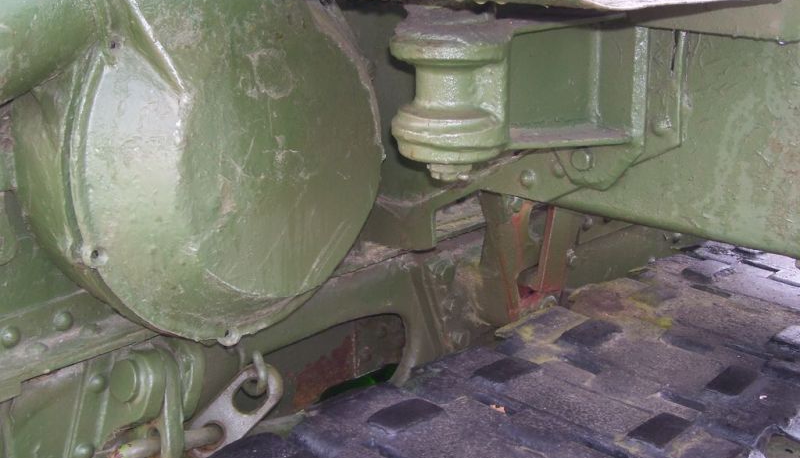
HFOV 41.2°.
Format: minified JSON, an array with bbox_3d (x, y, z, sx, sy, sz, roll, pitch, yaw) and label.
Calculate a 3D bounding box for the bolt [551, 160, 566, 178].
[{"bbox_3d":[0.200,-0.075,1.327,0.022,0.022,0.009,10,16,37],"label":"bolt"}]

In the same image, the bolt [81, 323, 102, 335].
[{"bbox_3d":[-0.313,0.102,1.080,0.021,0.009,0.021,10,16,37],"label":"bolt"}]

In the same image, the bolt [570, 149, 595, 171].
[{"bbox_3d":[0.223,-0.084,1.300,0.026,0.026,0.011,10,16,37],"label":"bolt"}]

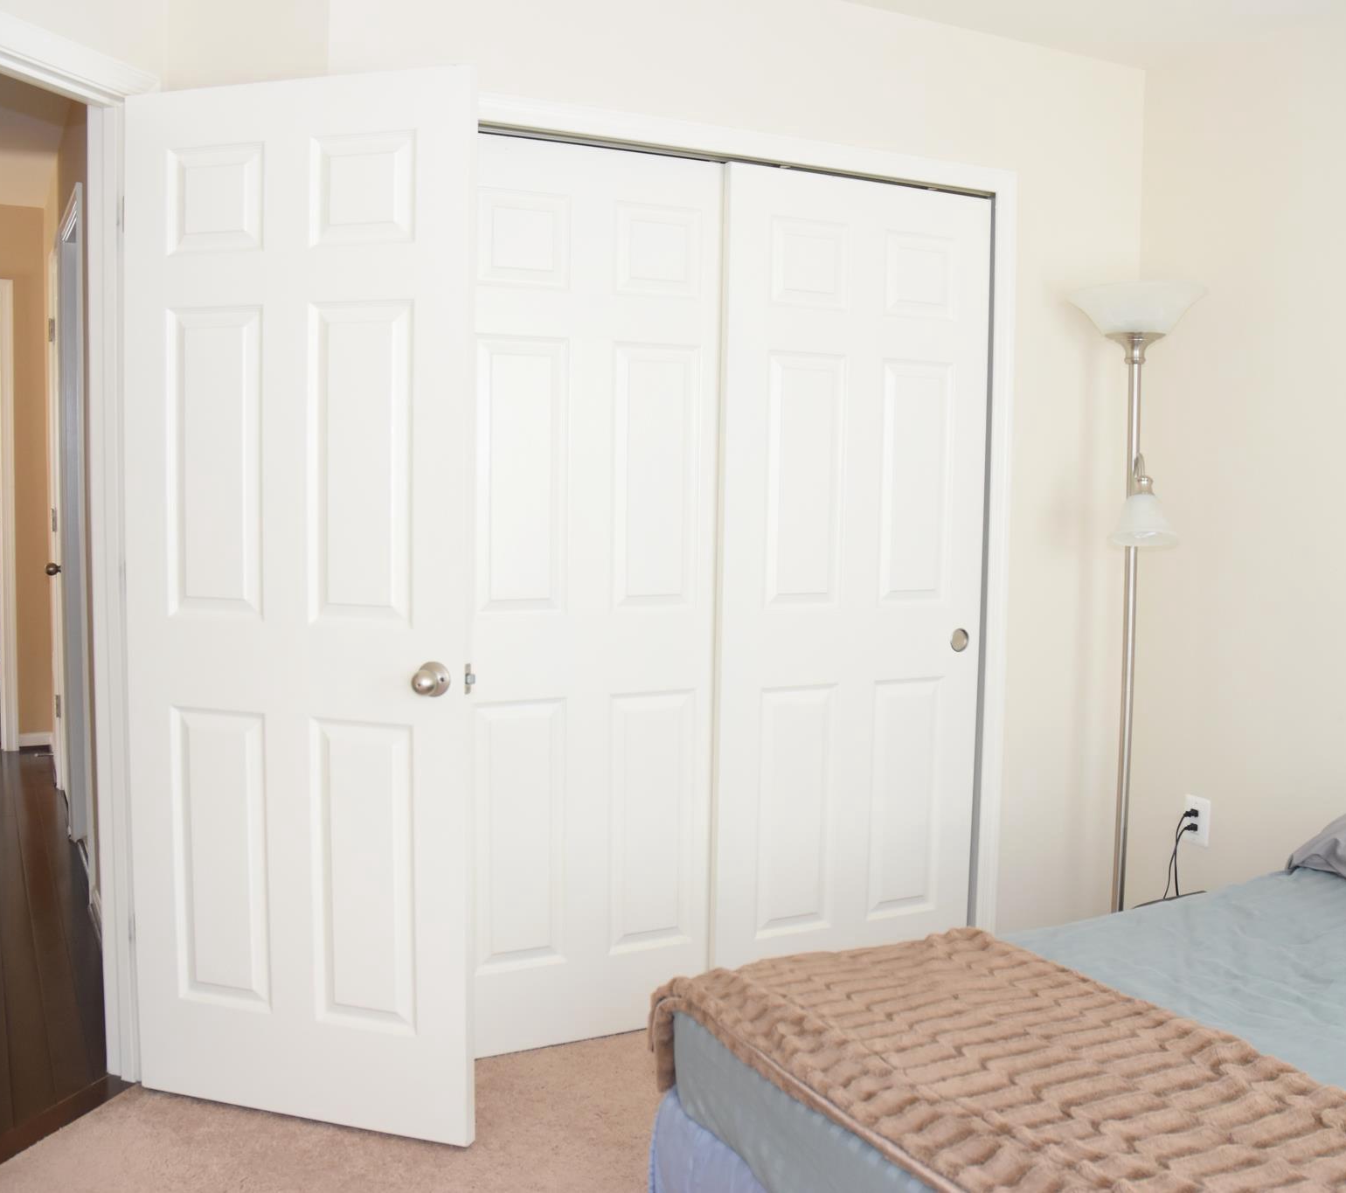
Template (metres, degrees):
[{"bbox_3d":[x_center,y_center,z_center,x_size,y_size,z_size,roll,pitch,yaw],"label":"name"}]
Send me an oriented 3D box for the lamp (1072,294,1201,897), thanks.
[{"bbox_3d":[1.134,0.142,3.347,0.318,1.800,0.350,1,4,4],"label":"lamp"}]

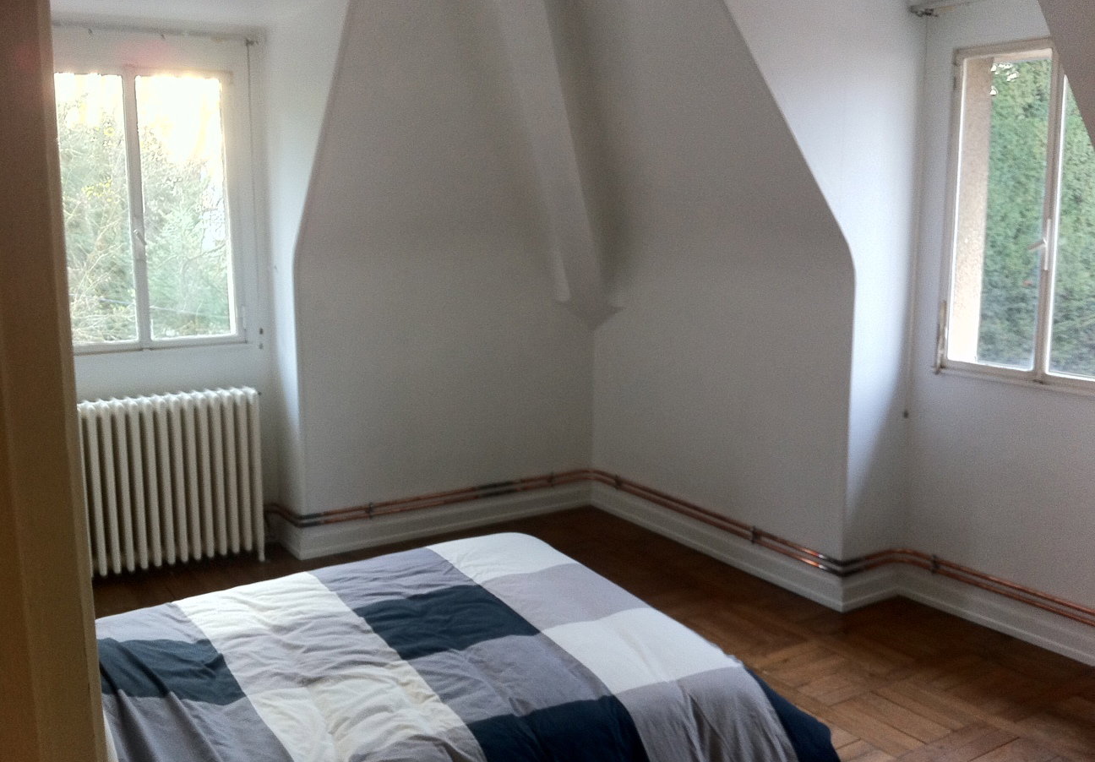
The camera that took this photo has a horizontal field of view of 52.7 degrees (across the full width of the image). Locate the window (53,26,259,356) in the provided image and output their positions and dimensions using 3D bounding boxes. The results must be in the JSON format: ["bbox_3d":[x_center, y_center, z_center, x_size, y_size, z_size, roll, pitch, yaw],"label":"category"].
[{"bbox_3d":[-1.800,-0.816,4.875,1.003,1.391,0.099,-6,11,-32],"label":"window"}]

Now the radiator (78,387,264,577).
[{"bbox_3d":[-1.699,0.466,4.902,0.870,0.805,0.177,-6,11,-32],"label":"radiator"}]

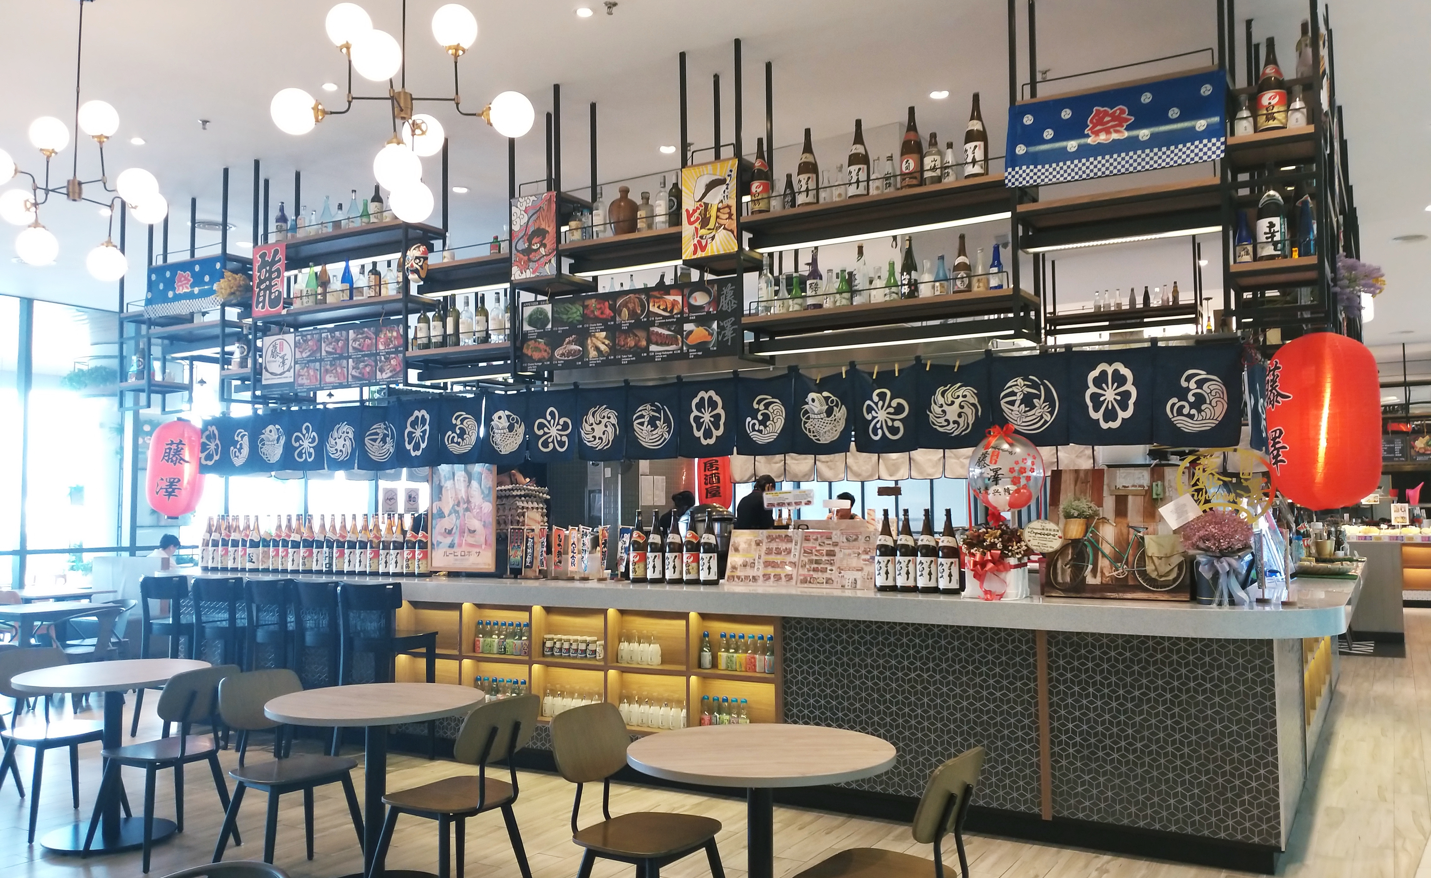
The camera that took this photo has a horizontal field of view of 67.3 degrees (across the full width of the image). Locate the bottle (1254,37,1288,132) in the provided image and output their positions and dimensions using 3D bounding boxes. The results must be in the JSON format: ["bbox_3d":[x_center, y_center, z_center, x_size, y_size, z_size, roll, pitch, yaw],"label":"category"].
[{"bbox_3d":[2.160,-1.363,4.163,0.104,0.393,0.104,-2,-4,29],"label":"bottle"}]

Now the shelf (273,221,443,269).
[{"bbox_3d":[-2.285,-1.212,6.715,1.343,0.060,0.330,-2,-5,30],"label":"shelf"}]

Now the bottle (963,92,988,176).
[{"bbox_3d":[1.141,-1.315,4.688,0.105,0.397,0.105,-2,-5,30],"label":"bottle"}]

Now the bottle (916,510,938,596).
[{"bbox_3d":[1.002,0.531,5.093,0.103,0.395,0.103,-1,-4,12],"label":"bottle"}]

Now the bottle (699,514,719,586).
[{"bbox_3d":[-0.032,0.581,5.801,0.105,0.397,0.105,0,-4,0],"label":"bottle"}]

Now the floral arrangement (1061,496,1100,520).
[{"bbox_3d":[1.606,0.303,4.730,0.185,0.110,0.070,-2,-5,30],"label":"floral arrangement"}]

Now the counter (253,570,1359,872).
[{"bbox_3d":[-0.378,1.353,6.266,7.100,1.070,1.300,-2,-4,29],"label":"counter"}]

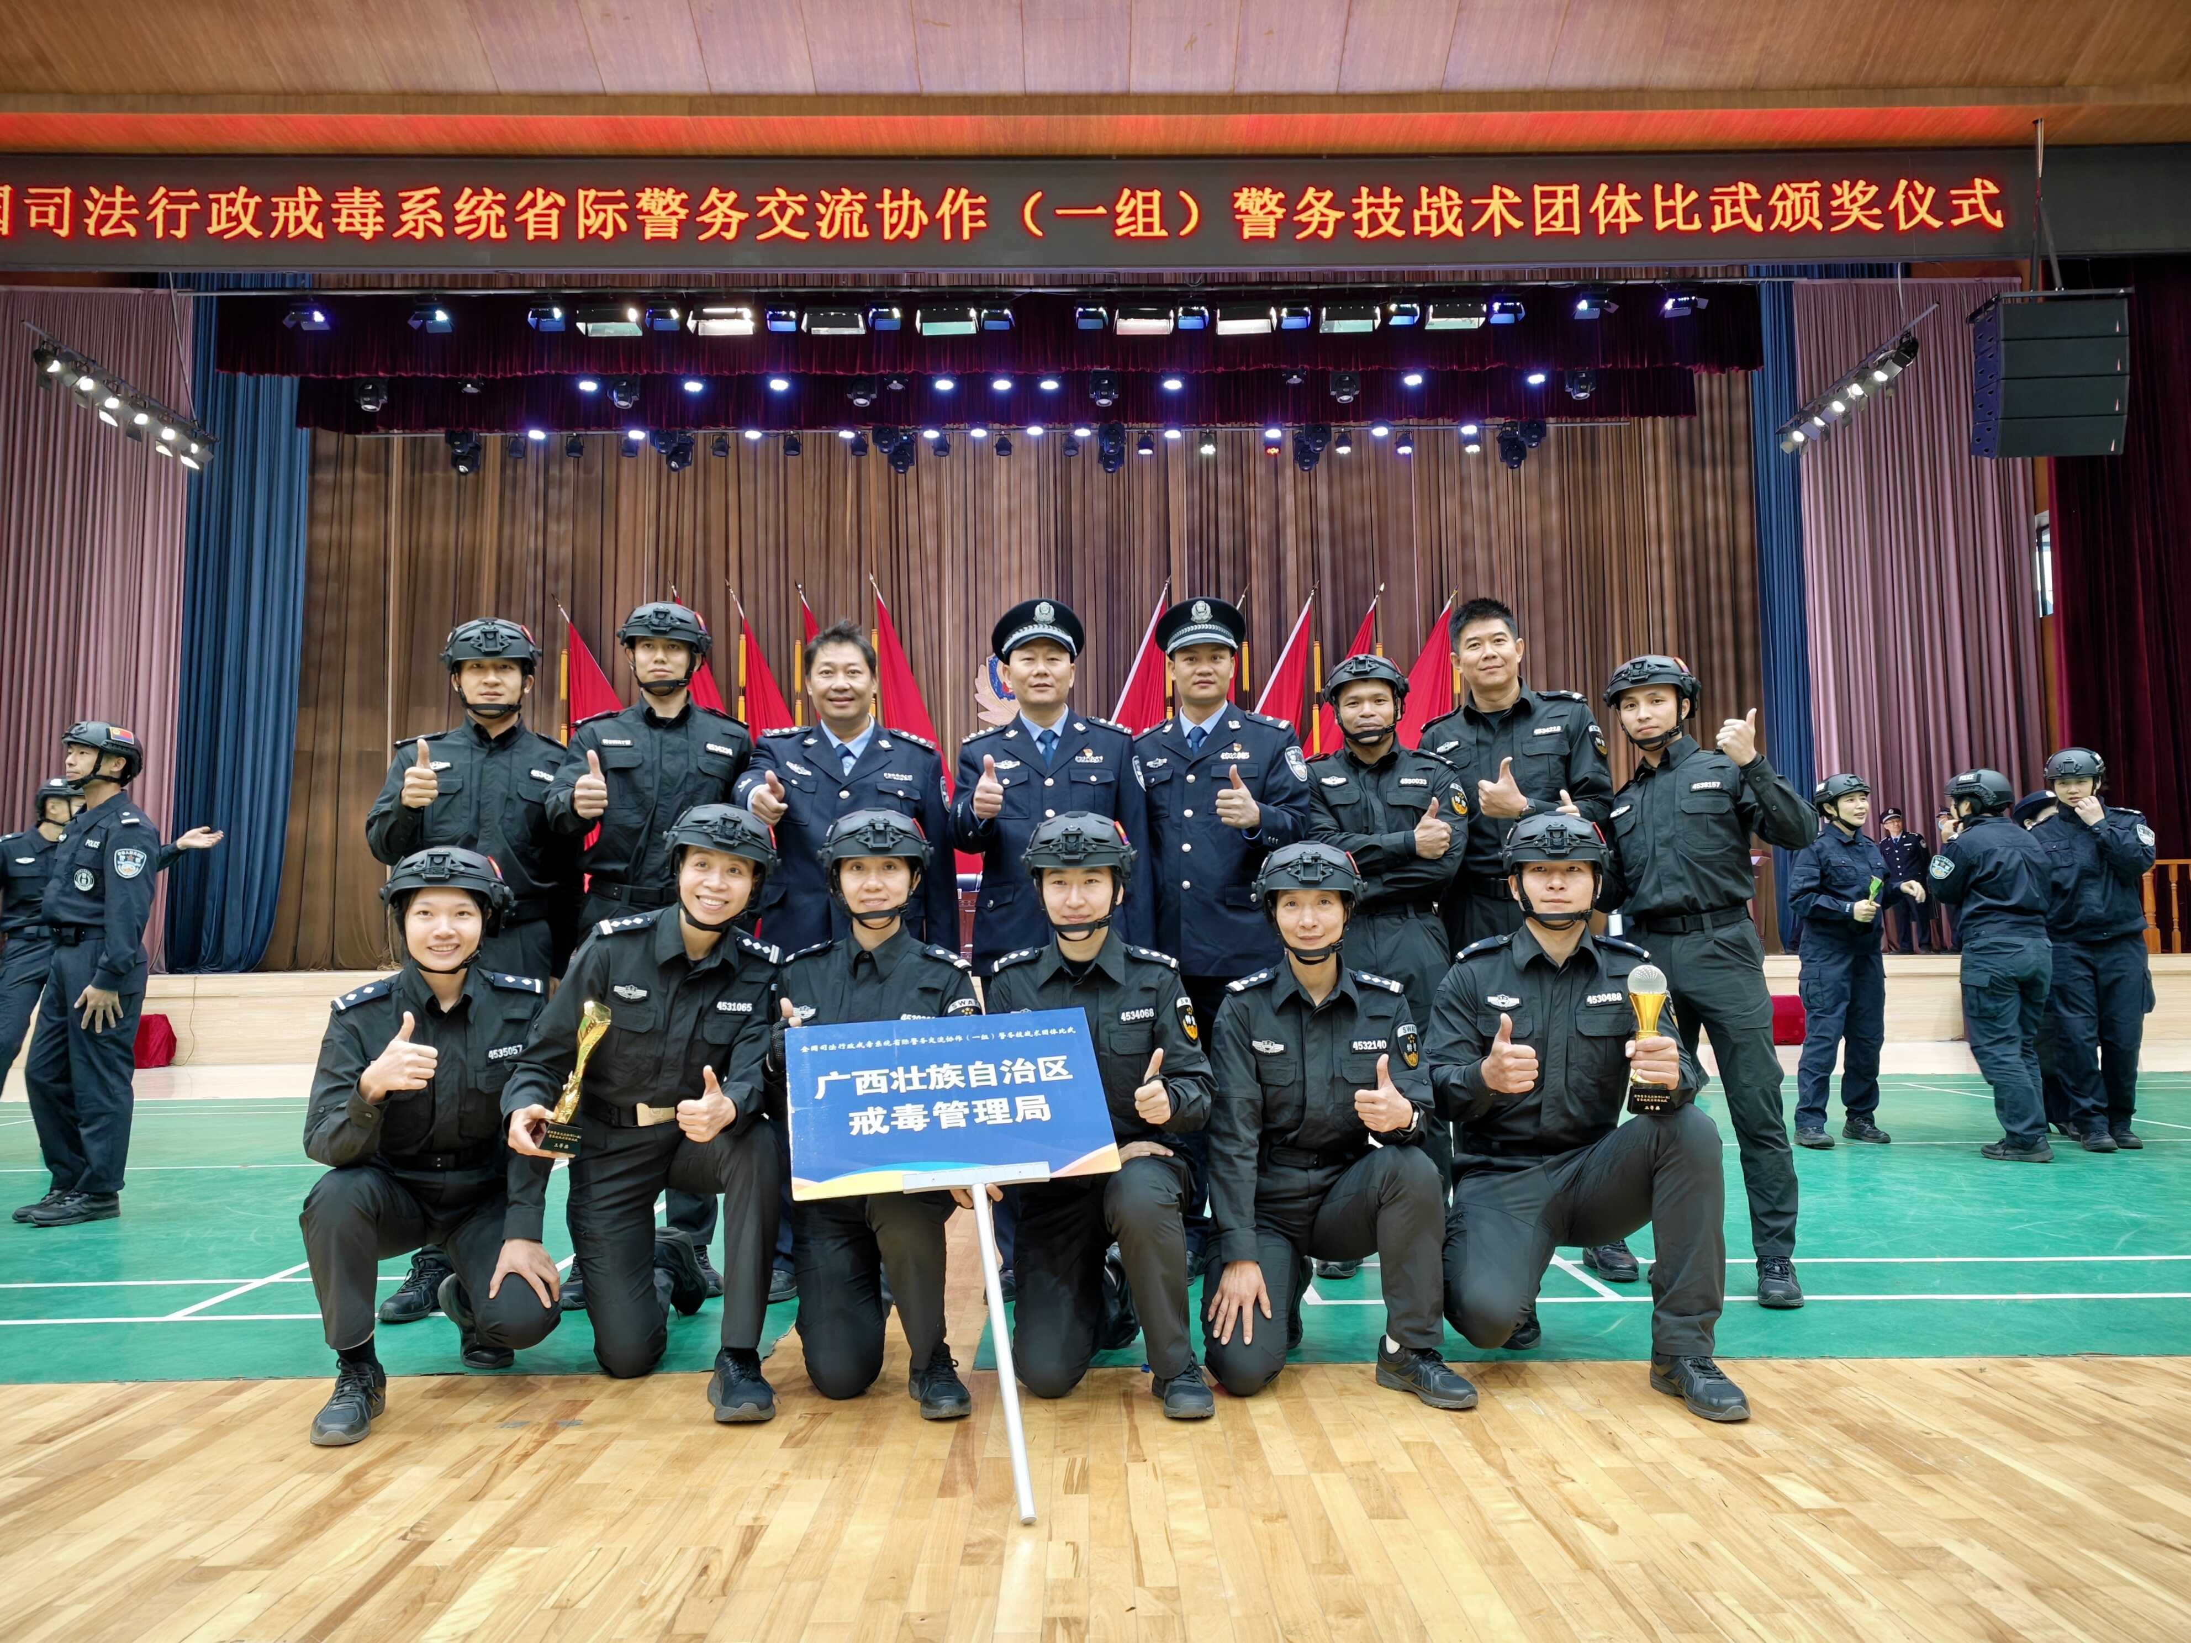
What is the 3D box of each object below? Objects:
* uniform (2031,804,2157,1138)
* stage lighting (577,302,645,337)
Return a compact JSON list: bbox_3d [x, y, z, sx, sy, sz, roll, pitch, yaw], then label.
[{"bbox_3d":[4.369,0.649,6.412,0.490,1.450,0.350,-4,-6,32],"label":"uniform"},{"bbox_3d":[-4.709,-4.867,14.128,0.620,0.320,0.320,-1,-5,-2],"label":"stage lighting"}]

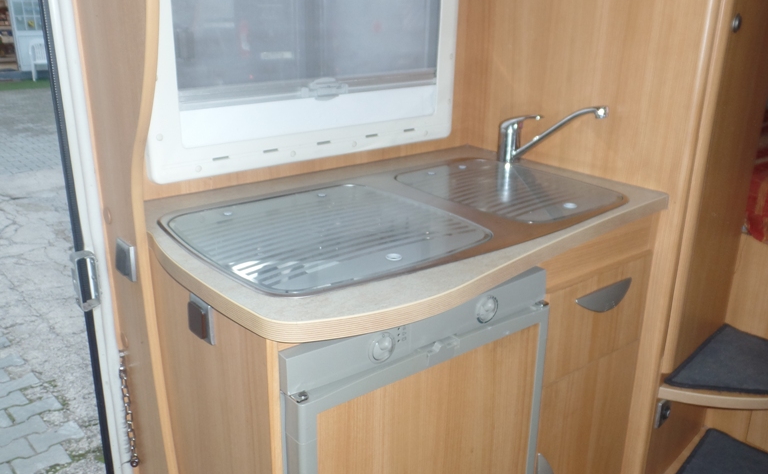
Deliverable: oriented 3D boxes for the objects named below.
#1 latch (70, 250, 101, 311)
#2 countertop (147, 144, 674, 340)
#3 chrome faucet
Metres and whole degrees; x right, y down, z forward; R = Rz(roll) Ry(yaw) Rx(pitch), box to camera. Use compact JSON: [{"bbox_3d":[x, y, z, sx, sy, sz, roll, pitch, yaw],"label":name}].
[{"bbox_3d":[-0.507,0.072,1.161,0.036,0.098,0.035,-14,24,-35],"label":"latch"},{"bbox_3d":[0.052,-0.040,1.161,0.853,0.028,0.604,-14,24,-35],"label":"countertop"},{"bbox_3d":[0.333,-0.203,1.367,0.050,0.145,0.262,-14,24,-35],"label":"chrome faucet"}]

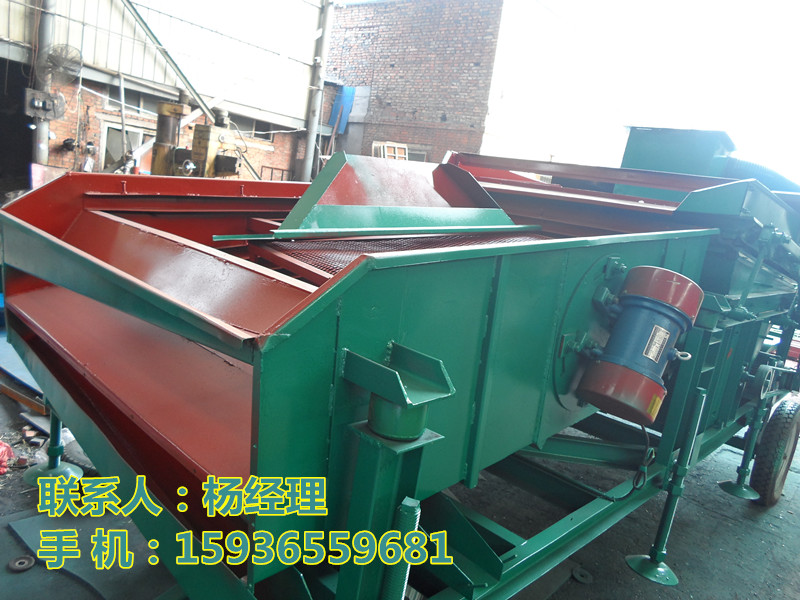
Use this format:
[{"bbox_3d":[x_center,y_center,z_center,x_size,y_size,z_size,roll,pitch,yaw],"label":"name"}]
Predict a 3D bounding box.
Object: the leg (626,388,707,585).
[{"bbox_3d":[1.369,0.894,2.855,0.265,0.965,0.265,-2,15,-45],"label":"leg"}]

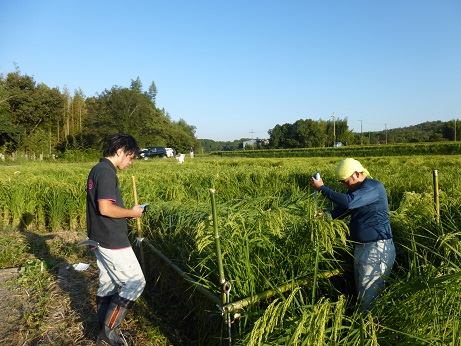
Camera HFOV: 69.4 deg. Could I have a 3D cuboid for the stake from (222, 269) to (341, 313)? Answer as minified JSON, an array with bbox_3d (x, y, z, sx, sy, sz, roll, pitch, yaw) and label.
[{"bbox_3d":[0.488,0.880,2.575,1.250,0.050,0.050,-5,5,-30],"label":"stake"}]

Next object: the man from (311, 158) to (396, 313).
[{"bbox_3d":[1.084,0.695,2.865,0.660,1.640,0.500,-3,5,-10],"label":"man"}]

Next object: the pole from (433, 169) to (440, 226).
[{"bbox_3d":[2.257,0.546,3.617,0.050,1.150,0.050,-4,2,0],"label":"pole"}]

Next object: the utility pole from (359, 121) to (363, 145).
[{"bbox_3d":[48.988,-14.976,125.377,1.300,9.500,0.350,-2,5,0],"label":"utility pole"}]

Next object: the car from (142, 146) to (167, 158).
[{"bbox_3d":[-12.486,-3.260,54.000,4.400,1.800,1.720,-4,5,-21],"label":"car"}]

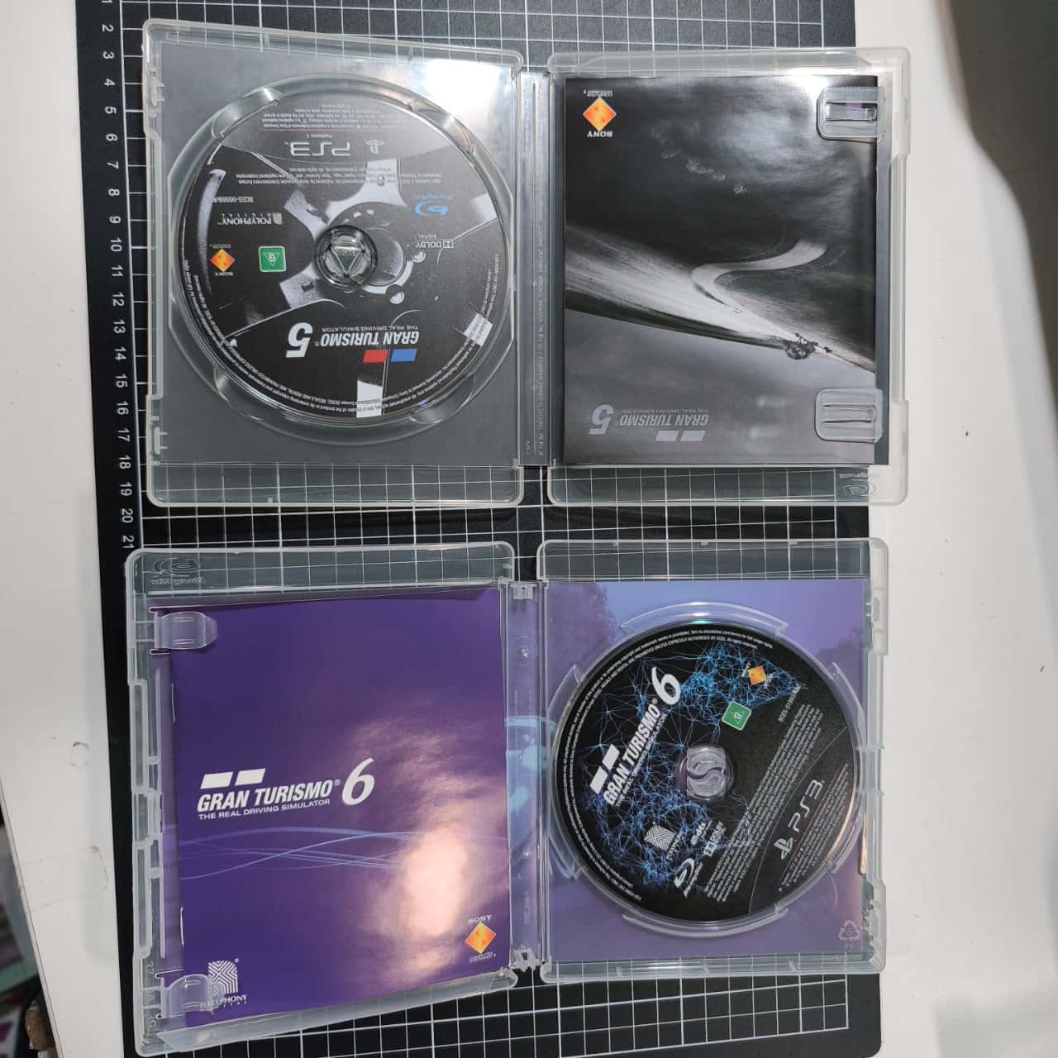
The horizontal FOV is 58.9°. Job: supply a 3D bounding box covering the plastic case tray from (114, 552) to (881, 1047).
[{"bbox_3d":[0.000,0.090,0.354,0.280,0.031,0.172,-1,92,-11],"label":"plastic case tray"}]

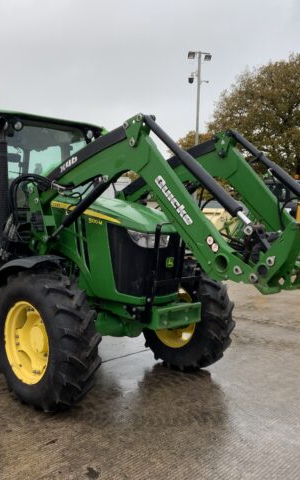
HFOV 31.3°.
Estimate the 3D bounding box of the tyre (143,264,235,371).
[{"bbox_3d":[0.360,0.760,5.581,0.360,1.130,1.140,-2,5,-44],"label":"tyre"}]

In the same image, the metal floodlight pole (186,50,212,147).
[{"bbox_3d":[2.008,-3.951,23.270,1.000,8.330,0.400,0,4,-24],"label":"metal floodlight pole"}]

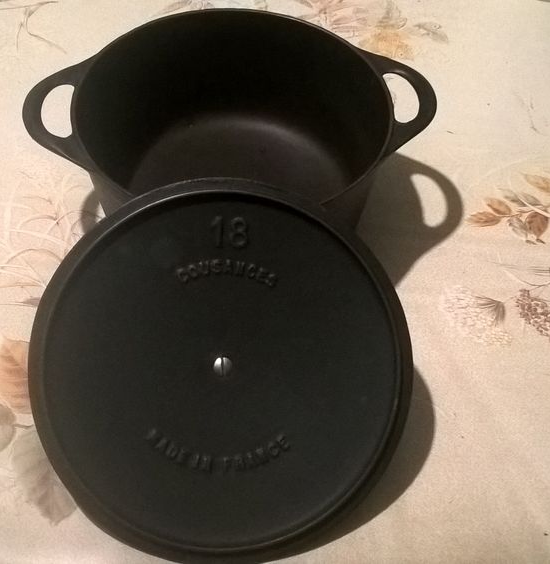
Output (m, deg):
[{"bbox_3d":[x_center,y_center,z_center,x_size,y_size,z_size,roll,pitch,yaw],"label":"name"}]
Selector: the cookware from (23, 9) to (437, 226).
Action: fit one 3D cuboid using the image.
[{"bbox_3d":[-0.025,-0.078,0.507,0.246,0.092,0.190,-2,53,-3],"label":"cookware"}]

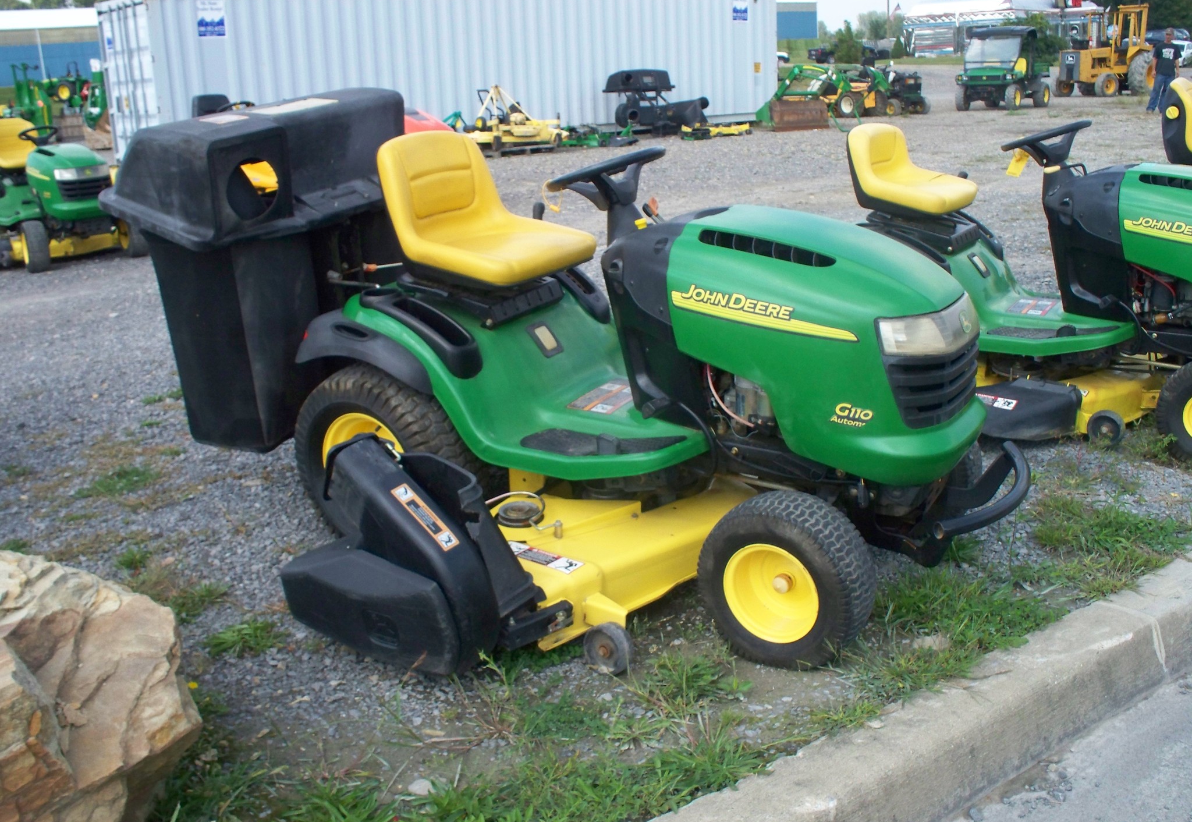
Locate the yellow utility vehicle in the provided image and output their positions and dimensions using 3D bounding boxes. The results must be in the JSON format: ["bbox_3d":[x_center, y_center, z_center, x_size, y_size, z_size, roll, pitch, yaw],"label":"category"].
[{"bbox_3d":[13.958,-9.884,34.000,1.750,2.450,3.100,12,22,42],"label":"yellow utility vehicle"}]

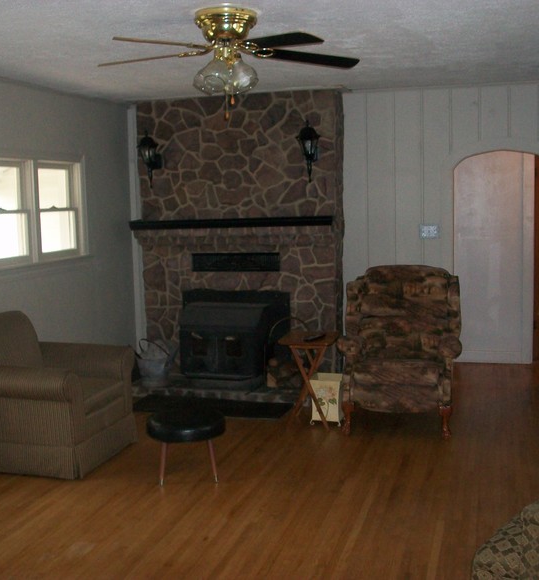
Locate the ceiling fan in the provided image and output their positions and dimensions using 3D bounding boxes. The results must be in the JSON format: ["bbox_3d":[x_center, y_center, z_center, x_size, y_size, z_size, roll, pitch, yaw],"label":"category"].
[{"bbox_3d":[-0.197,-1.039,3.503,1.280,0.480,1.280,0,7,17],"label":"ceiling fan"}]

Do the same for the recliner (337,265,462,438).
[{"bbox_3d":[0.945,0.384,5.329,0.810,1.080,0.880,0,7,15],"label":"recliner"}]

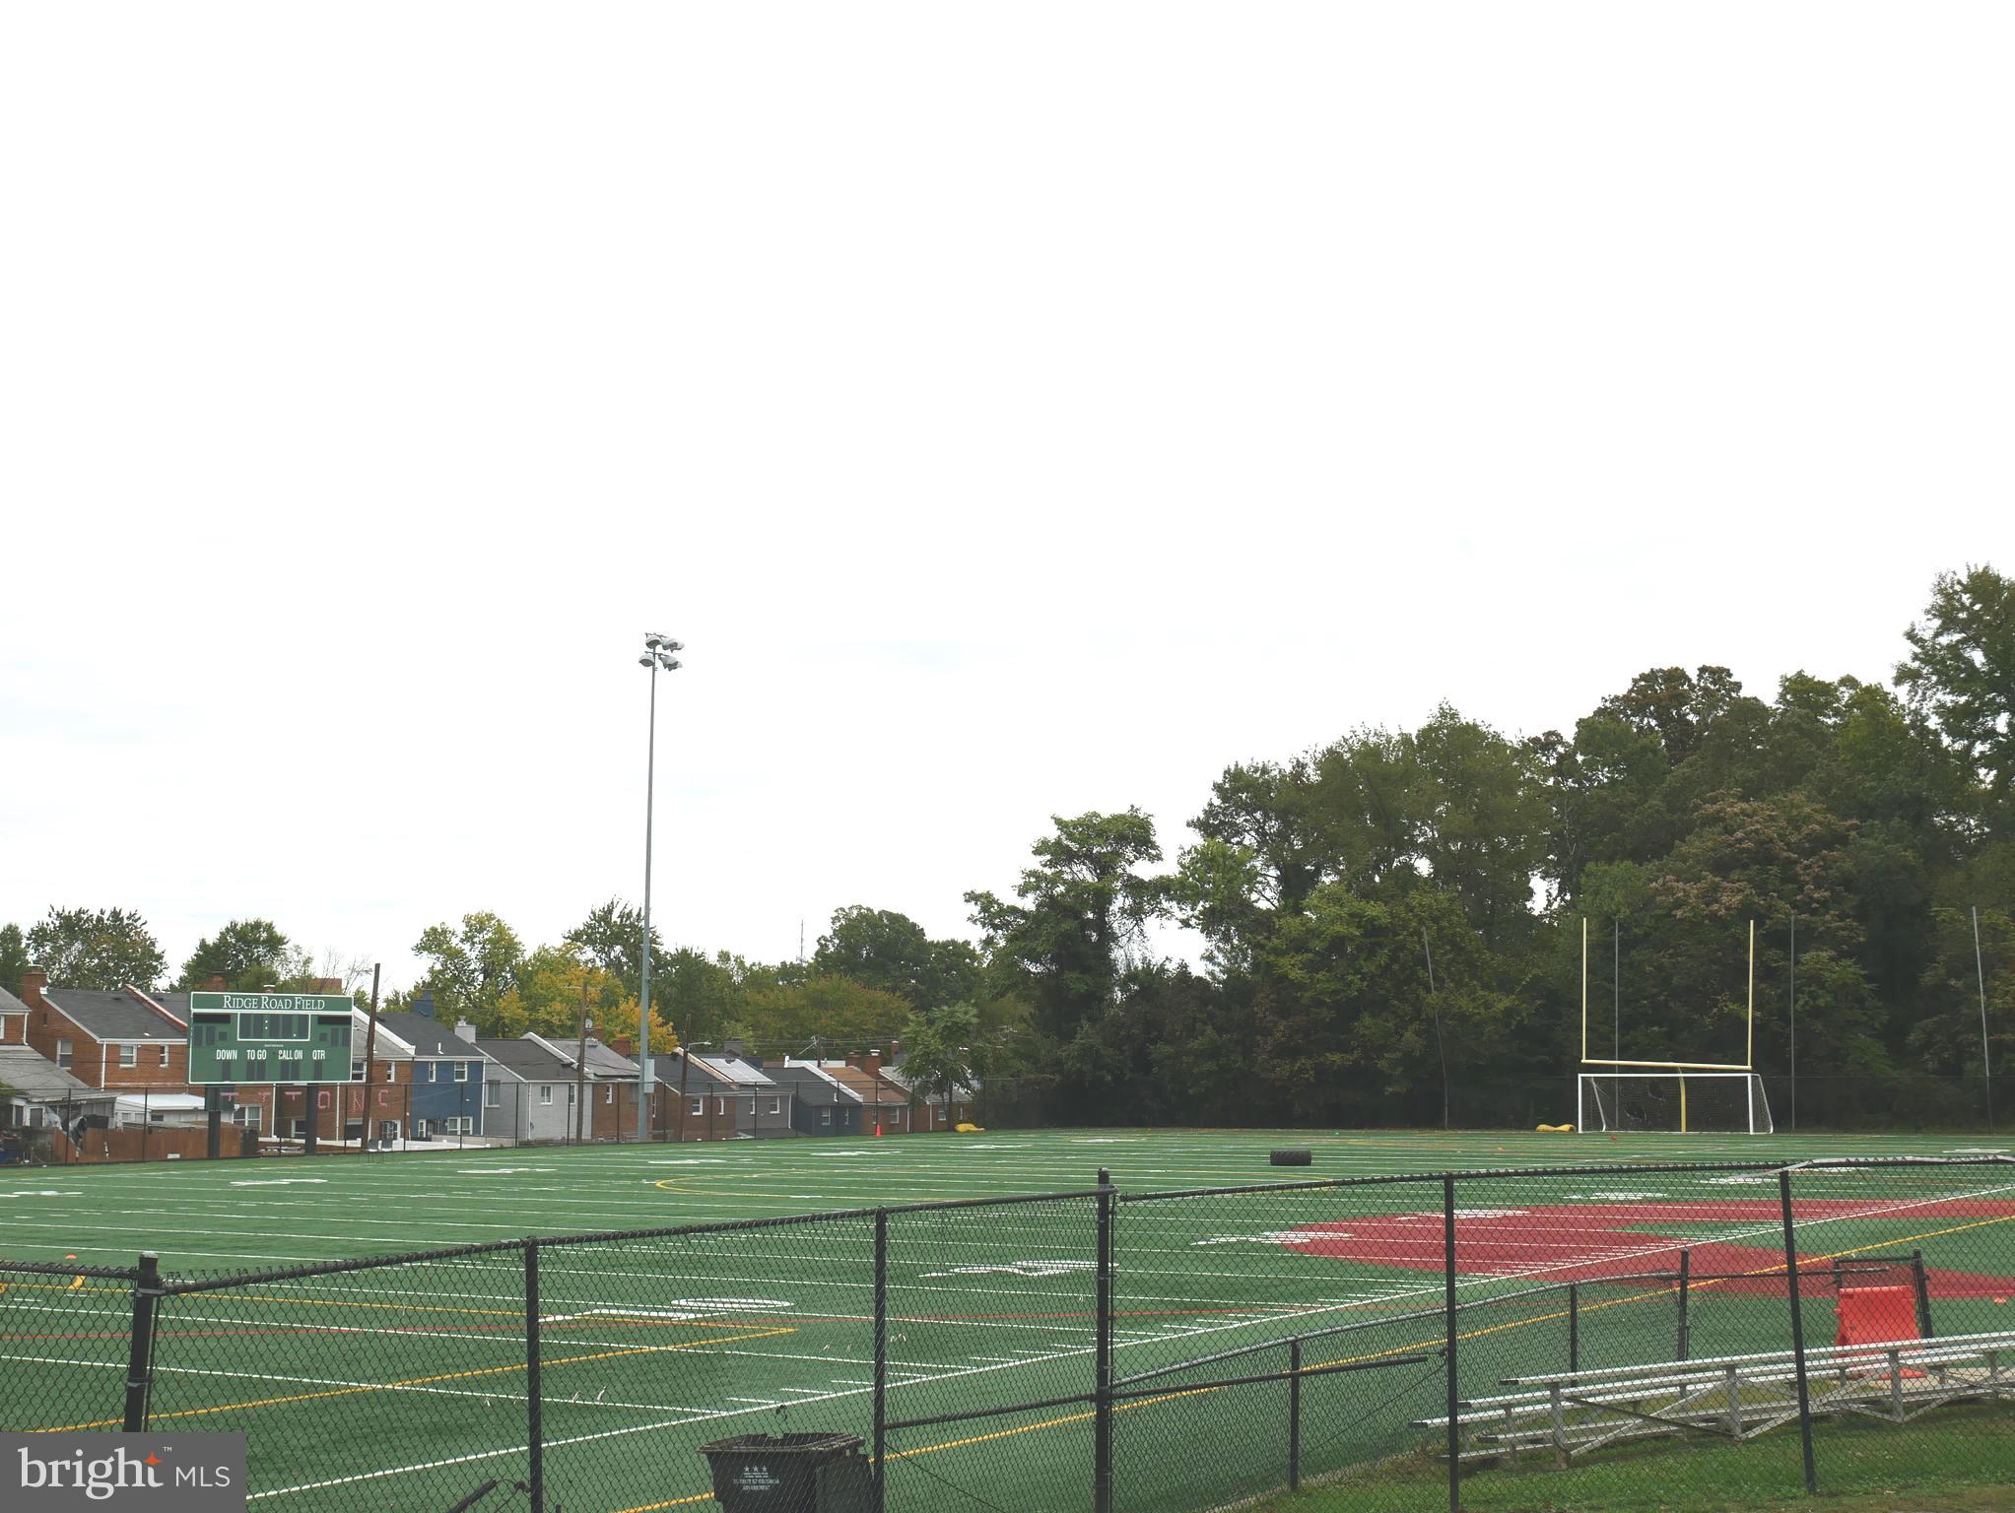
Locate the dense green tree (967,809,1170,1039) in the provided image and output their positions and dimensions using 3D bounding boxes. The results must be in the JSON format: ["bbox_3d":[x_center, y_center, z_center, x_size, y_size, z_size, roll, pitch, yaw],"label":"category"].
[{"bbox_3d":[3.208,11.059,161.188,11.100,16.640,10.770,0,-6,1],"label":"dense green tree"}]

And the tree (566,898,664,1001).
[{"bbox_3d":[-25.704,16.113,197.329,6.570,13.750,6.370,1,-6,-7],"label":"tree"}]

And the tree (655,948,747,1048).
[{"bbox_3d":[-19.937,17.557,195.488,6.300,10.500,6.110,1,-6,-6],"label":"tree"}]

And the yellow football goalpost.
[{"bbox_3d":[28.404,11.530,128.950,7.350,9.150,2.100,-3,-7,31],"label":"yellow football goalpost"}]

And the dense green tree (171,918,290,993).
[{"bbox_3d":[-42.983,14.537,167.457,6.750,11.130,6.540,2,-6,-14],"label":"dense green tree"}]

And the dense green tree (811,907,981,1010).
[{"bbox_3d":[-8.772,18.794,231.269,13.410,14.980,13.010,0,-6,-2],"label":"dense green tree"}]

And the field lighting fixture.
[{"bbox_3d":[-14.707,5.438,126.025,1.000,20.900,2.200,-3,-7,31],"label":"field lighting fixture"}]

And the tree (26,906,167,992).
[{"bbox_3d":[-47.571,13.454,157.446,7.530,11.350,7.300,2,-6,-17],"label":"tree"}]

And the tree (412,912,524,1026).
[{"bbox_3d":[-32.113,15.245,179.414,6.840,12.010,6.640,1,-6,-10],"label":"tree"}]

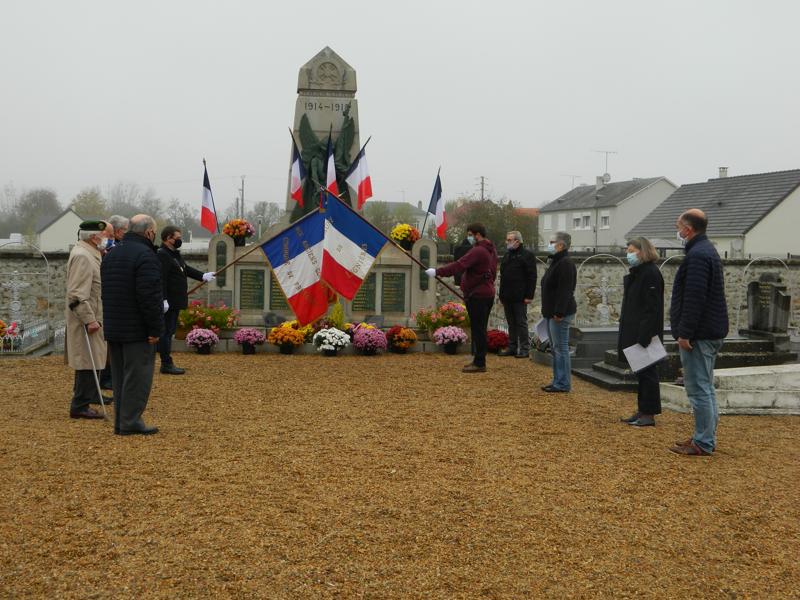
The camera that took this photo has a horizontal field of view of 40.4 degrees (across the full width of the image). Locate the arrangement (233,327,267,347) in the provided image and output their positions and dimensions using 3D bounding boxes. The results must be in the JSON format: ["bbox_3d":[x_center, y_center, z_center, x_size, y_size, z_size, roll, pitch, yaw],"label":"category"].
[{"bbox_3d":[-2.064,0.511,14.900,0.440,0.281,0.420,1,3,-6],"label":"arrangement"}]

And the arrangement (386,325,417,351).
[{"bbox_3d":[0.025,0.572,15.250,0.430,0.380,0.420,0,3,-5],"label":"arrangement"}]

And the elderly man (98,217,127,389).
[{"bbox_3d":[-2.844,0.027,10.860,0.360,1.735,0.530,0,3,-15],"label":"elderly man"}]

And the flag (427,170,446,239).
[{"bbox_3d":[0.552,-1.392,16.000,0.290,1.002,0.220,1,3,-6],"label":"flag"}]

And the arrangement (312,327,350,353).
[{"bbox_3d":[-0.951,0.573,15.080,0.510,0.380,0.500,0,3,-5],"label":"arrangement"}]

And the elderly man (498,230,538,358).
[{"bbox_3d":[1.642,-0.076,15.050,0.360,1.760,0.540,-1,3,-42],"label":"elderly man"}]

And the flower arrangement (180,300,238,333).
[{"bbox_3d":[-2.680,0.252,15.200,0.840,0.490,0.420,1,3,-6],"label":"flower arrangement"}]

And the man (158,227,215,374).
[{"bbox_3d":[-2.460,-0.006,12.400,0.600,1.701,0.520,2,3,19],"label":"man"}]

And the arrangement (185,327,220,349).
[{"bbox_3d":[-2.736,0.566,14.970,0.460,0.360,0.450,0,3,-5],"label":"arrangement"}]

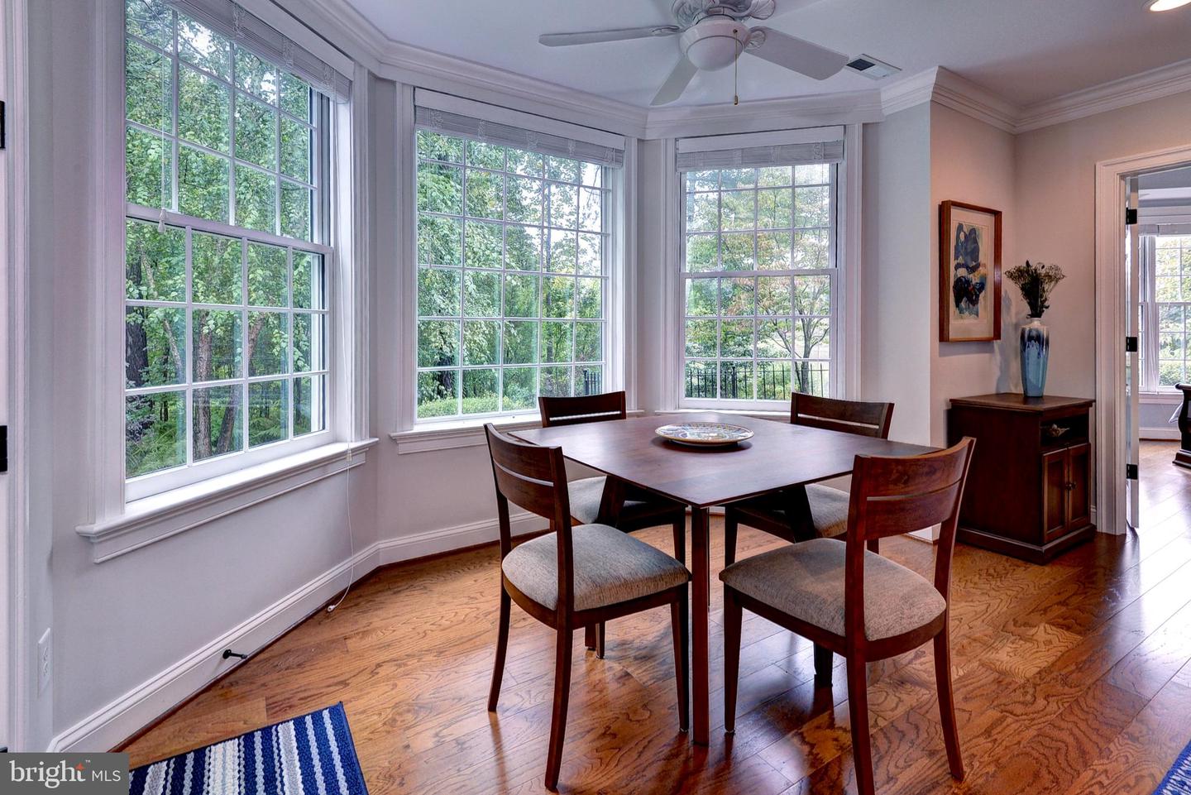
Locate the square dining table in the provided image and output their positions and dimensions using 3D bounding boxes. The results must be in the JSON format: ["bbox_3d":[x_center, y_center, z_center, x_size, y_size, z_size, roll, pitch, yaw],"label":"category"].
[{"bbox_3d":[0.375,0.527,1.796,1.000,0.766,1.000,-2,5,-32],"label":"square dining table"}]

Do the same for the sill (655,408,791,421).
[{"bbox_3d":[0.998,0.146,3.273,1.236,0.105,0.160,1,4,13],"label":"sill"}]

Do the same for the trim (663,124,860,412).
[{"bbox_3d":[1.000,-0.764,3.272,1.156,1.726,0.110,1,4,13],"label":"trim"}]

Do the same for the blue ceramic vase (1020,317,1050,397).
[{"bbox_3d":[2.570,-0.236,3.098,0.130,0.460,0.130,3,5,40],"label":"blue ceramic vase"}]

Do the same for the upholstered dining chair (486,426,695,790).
[{"bbox_3d":[-0.032,0.513,1.561,0.495,0.852,0.450,-3,5,-32],"label":"upholstered dining chair"}]

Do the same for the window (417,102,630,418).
[{"bbox_3d":[-0.393,-0.738,3.036,1.282,1.690,0.130,-2,5,-31],"label":"window"}]

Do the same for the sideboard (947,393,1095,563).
[{"bbox_3d":[2.373,0.393,2.944,0.715,0.761,0.422,-2,5,-32],"label":"sideboard"}]

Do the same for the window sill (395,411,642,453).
[{"bbox_3d":[-0.379,0.177,3.016,1.524,0.105,0.160,-2,5,-31],"label":"window sill"}]

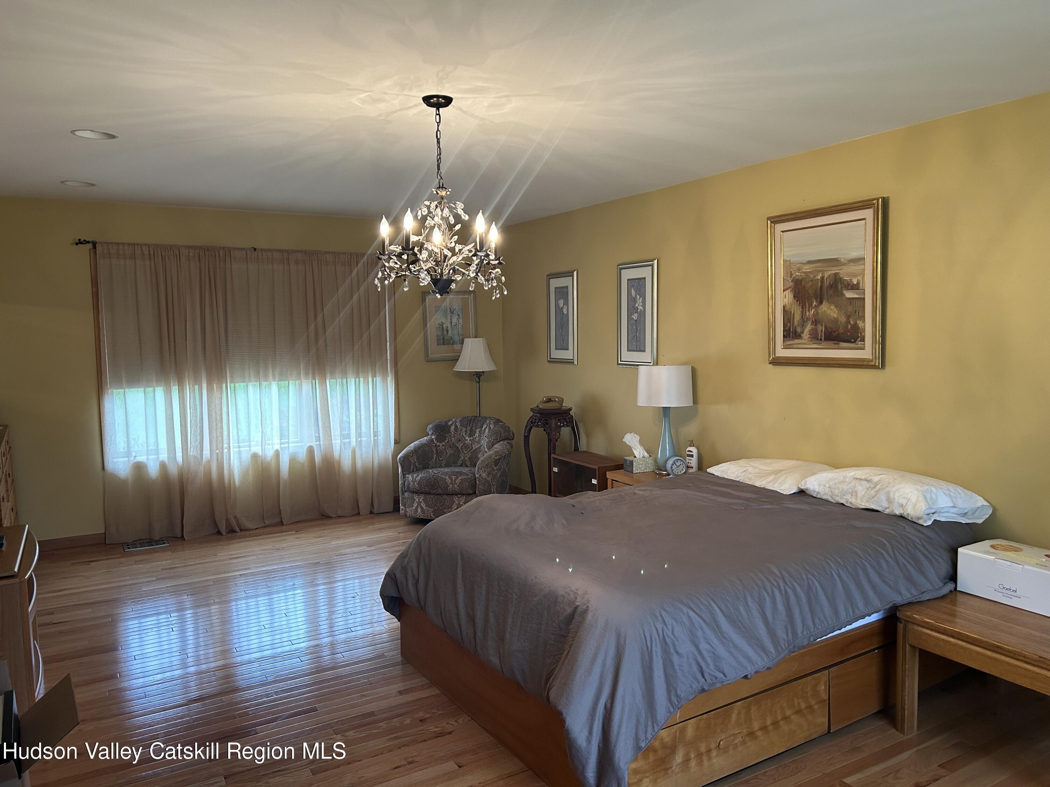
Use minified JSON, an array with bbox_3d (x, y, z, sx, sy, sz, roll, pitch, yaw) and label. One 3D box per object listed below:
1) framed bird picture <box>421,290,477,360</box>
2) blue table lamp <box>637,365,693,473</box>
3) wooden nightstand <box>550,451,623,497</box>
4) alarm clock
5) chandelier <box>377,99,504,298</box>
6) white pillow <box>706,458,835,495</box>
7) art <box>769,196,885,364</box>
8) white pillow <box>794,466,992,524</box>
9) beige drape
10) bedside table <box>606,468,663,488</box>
[{"bbox_3d":[-0.663,-0.604,7.032,0.525,0.615,0.030,-4,5,-30],"label":"framed bird picture"},{"bbox_3d":[0.891,0.173,5.101,0.364,0.713,0.364,-1,5,0],"label":"blue table lamp"},{"bbox_3d":[0.498,0.761,5.950,0.320,0.544,0.670,-3,5,-28],"label":"wooden nightstand"},{"bbox_3d":[0.956,0.463,4.970,0.125,0.135,0.060,-2,5,-16],"label":"alarm clock"},{"bbox_3d":[-0.345,-0.798,3.215,0.545,0.793,0.545,-1,5,0],"label":"chandelier"},{"bbox_3d":[1.321,0.414,4.291,0.410,0.130,0.690,-4,5,-31],"label":"white pillow"},{"bbox_3d":[1.584,-0.560,4.198,0.045,0.835,0.715,-4,5,-31],"label":"art"},{"bbox_3d":[1.667,0.434,3.711,0.430,0.172,0.820,-3,5,-26],"label":"white pillow"},{"bbox_3d":[-2.057,-0.041,6.094,2.170,2.135,0.160,-4,5,-31],"label":"beige drape"},{"bbox_3d":[0.889,0.808,5.118,0.460,0.565,0.600,-4,6,-33],"label":"bedside table"}]

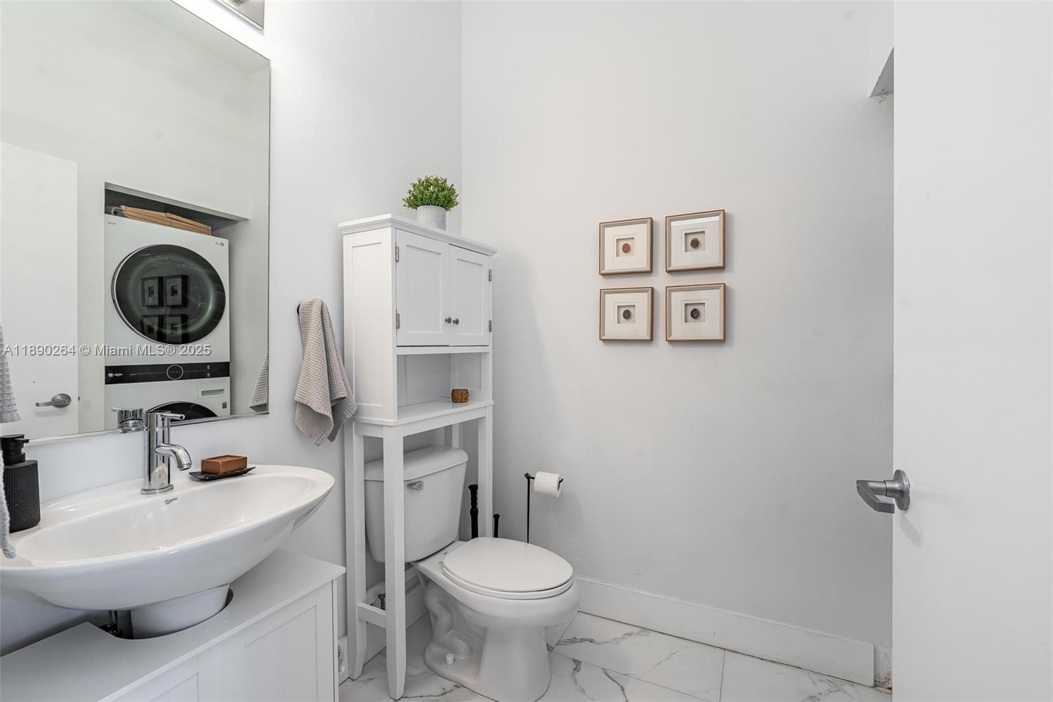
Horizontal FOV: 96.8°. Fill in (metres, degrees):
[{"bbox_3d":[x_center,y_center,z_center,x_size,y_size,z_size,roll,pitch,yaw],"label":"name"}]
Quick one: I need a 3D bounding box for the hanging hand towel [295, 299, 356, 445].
[{"bbox_3d":[-0.640,0.067,1.451,0.180,0.430,0.140,0,0,26],"label":"hanging hand towel"}]

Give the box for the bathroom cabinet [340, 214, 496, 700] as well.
[{"bbox_3d":[-0.385,0.351,1.848,0.248,1.580,0.655,0,0,26],"label":"bathroom cabinet"}]

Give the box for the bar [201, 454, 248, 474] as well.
[{"bbox_3d":[-0.764,0.286,1.185,0.073,0.028,0.069,0,1,23],"label":"bar"}]

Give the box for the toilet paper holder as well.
[{"bbox_3d":[0.059,0.827,1.969,0.200,0.622,0.145,0,0,26],"label":"toilet paper holder"}]

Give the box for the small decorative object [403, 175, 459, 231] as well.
[{"bbox_3d":[-0.369,-0.561,1.826,0.210,0.240,0.210,0,0,0],"label":"small decorative object"}]

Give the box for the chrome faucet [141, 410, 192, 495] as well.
[{"bbox_3d":[-0.811,0.229,1.059,0.152,0.182,0.058,0,0,26],"label":"chrome faucet"}]

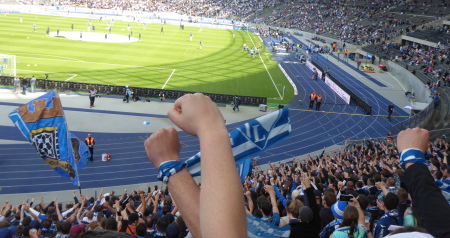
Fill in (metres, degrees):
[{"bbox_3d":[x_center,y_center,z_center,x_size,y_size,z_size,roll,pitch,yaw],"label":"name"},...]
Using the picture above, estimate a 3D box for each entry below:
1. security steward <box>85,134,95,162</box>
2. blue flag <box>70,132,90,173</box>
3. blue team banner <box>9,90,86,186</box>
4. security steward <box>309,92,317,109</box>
[{"bbox_3d":[-8.649,1.882,33.500,0.580,1.800,0.380,0,14,-17],"label":"security steward"},{"bbox_3d":[-4.961,1.146,17.800,0.750,1.350,0.350,1,14,-16],"label":"blue flag"},{"bbox_3d":[-7.022,0.796,20.700,2.400,3.700,0.800,-14,3,-19],"label":"blue team banner"},{"bbox_3d":[9.347,-2.023,55.773,0.580,1.790,0.380,6,14,7],"label":"security steward"}]

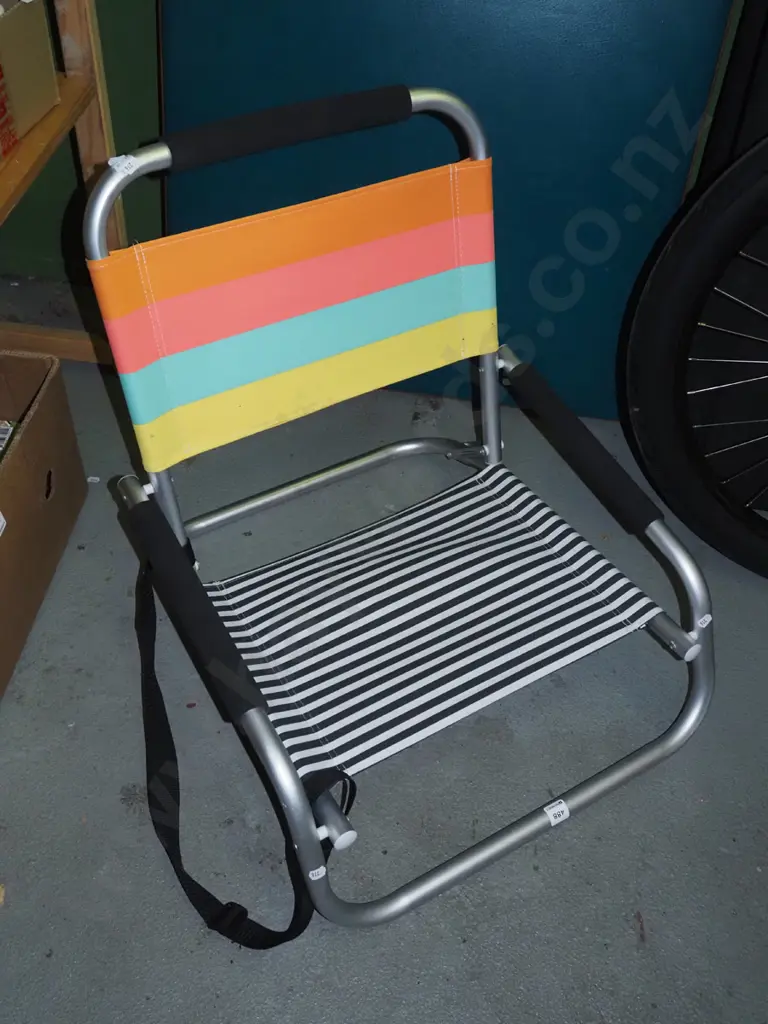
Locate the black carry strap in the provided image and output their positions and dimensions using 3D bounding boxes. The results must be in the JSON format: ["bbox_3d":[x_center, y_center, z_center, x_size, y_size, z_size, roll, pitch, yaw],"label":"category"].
[{"bbox_3d":[-0.203,0.213,1.028,0.185,0.164,0.490,-22,55,-22],"label":"black carry strap"}]

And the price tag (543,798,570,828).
[{"bbox_3d":[0.195,0.338,1.066,0.024,0.005,0.020,-22,79,-22],"label":"price tag"}]

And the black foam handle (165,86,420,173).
[{"bbox_3d":[-0.092,-0.399,0.978,0.278,0.037,0.037,-22,59,-22],"label":"black foam handle"}]

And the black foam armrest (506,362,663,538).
[{"bbox_3d":[0.246,-0.086,1.190,0.037,0.037,0.280,-22,60,-22],"label":"black foam armrest"}]

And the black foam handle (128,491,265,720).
[{"bbox_3d":[-0.198,0.092,0.976,0.036,0.036,0.285,-22,59,-22],"label":"black foam handle"}]

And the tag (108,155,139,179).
[{"bbox_3d":[-0.248,-0.329,0.900,0.027,0.006,0.020,13,93,-4],"label":"tag"}]

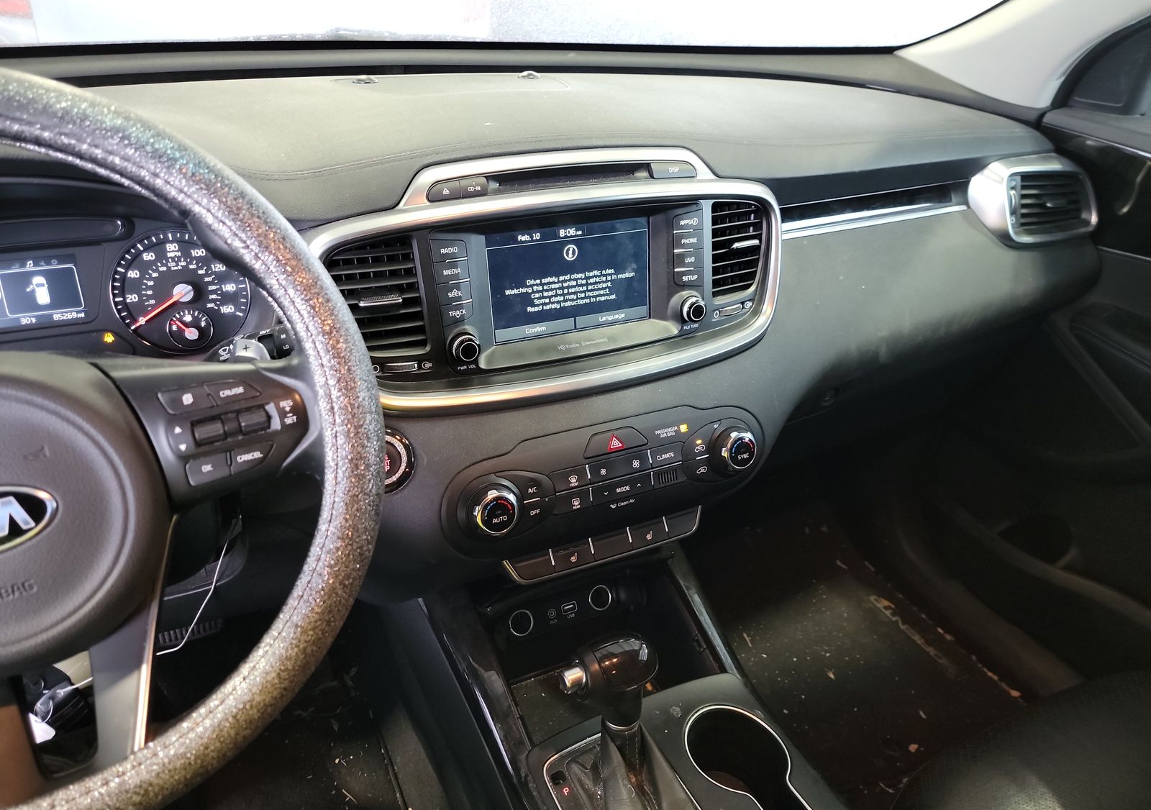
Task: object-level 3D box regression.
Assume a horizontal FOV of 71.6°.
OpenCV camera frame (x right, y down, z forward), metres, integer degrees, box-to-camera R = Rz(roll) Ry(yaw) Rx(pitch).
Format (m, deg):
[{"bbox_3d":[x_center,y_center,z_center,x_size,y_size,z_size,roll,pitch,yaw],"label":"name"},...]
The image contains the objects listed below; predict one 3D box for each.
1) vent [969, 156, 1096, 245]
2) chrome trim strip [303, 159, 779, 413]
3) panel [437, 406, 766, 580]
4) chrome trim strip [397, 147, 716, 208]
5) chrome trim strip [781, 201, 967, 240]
[{"bbox_3d":[0.530,-0.235,0.927,0.155,0.098,0.075,-8,16,-19],"label":"vent"},{"bbox_3d":[0.001,-0.092,0.685,0.440,0.180,0.045,-12,21,-24],"label":"chrome trim strip"},{"bbox_3d":[0.035,0.077,0.688,0.310,0.140,0.050,-12,17,-24],"label":"panel"},{"bbox_3d":[-0.007,-0.192,0.658,0.297,0.036,0.032,-12,17,-24],"label":"chrome trim strip"},{"bbox_3d":[0.328,-0.202,0.861,0.275,0.018,0.018,-13,22,-26],"label":"chrome trim strip"}]

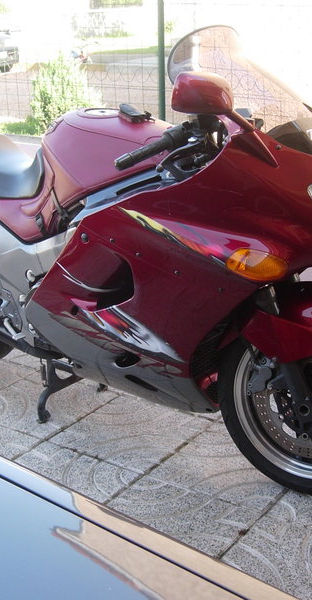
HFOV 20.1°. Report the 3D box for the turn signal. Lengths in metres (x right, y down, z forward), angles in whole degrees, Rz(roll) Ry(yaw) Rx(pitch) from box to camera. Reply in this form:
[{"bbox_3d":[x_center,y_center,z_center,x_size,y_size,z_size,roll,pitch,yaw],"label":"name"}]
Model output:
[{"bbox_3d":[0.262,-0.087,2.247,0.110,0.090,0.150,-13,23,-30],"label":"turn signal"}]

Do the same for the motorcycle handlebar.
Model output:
[{"bbox_3d":[-0.011,-0.402,2.293,0.220,0.105,0.090,-17,24,-36],"label":"motorcycle handlebar"}]

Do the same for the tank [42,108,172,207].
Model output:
[{"bbox_3d":[-0.130,-0.448,2.709,0.540,0.270,0.360,13,24,36],"label":"tank"}]

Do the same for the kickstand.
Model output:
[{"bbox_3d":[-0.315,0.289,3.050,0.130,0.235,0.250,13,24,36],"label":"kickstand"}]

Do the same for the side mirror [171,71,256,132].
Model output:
[{"bbox_3d":[0.129,-0.456,2.036,0.215,0.150,0.125,-18,25,-38],"label":"side mirror"}]

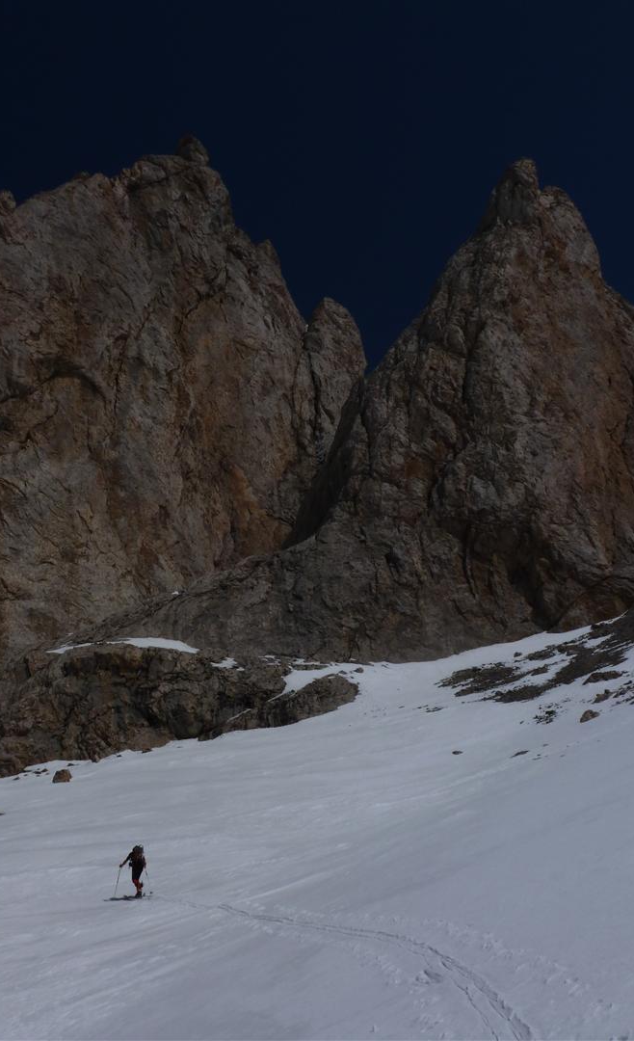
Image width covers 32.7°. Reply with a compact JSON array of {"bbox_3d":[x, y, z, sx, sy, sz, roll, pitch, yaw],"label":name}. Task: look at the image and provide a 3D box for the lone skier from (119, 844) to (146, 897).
[{"bbox_3d":[-6.242,11.919,36.800,0.660,1.700,0.700,17,-25,-42],"label":"lone skier"}]

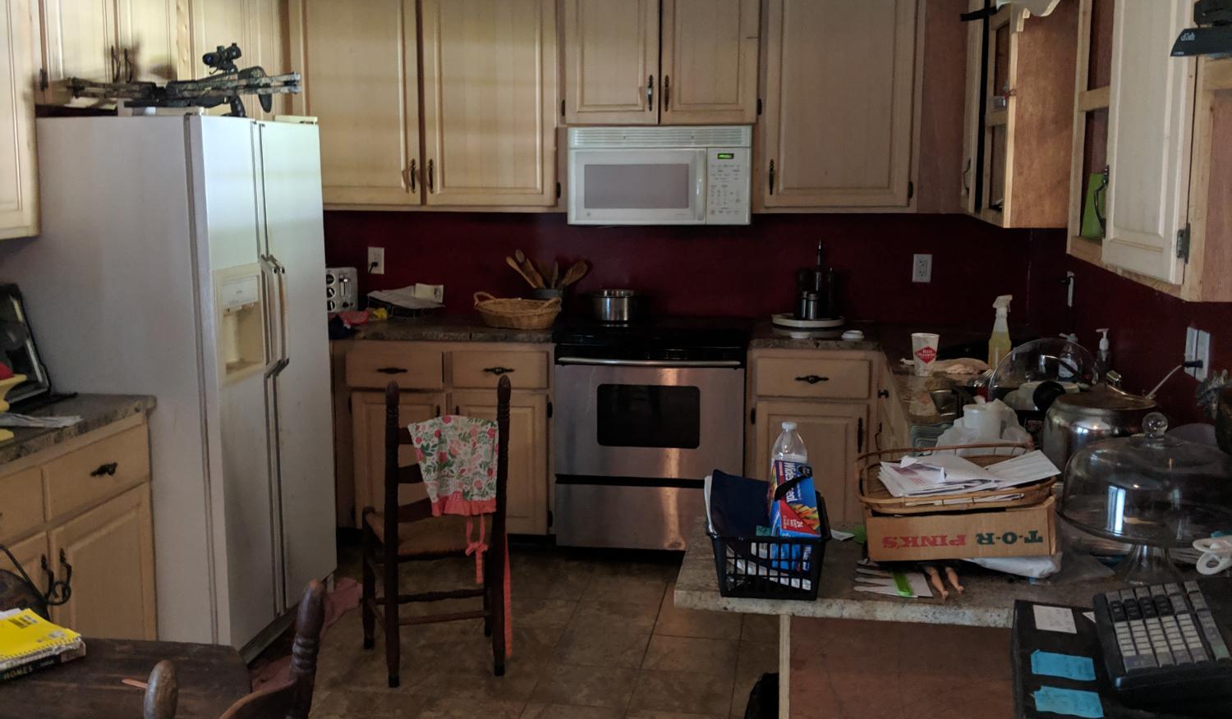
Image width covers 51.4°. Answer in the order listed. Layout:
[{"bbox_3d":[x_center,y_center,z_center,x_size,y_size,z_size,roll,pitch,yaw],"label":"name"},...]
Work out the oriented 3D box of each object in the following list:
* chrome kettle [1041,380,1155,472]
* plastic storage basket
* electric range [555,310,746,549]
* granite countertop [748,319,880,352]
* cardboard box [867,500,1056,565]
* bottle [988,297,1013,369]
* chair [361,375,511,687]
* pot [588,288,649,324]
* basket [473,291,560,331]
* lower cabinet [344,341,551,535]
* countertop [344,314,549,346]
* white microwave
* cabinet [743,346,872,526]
[{"bbox_3d":[1.021,0.175,2.715,0.245,0.198,0.245,1,9,8],"label":"chrome kettle"},{"bbox_3d":[0.250,0.307,2.124,0.190,0.108,0.288,1,9,5],"label":"plastic storage basket"},{"bbox_3d":[0.178,0.326,5.443,0.757,0.918,0.710,1,9,8],"label":"electric range"},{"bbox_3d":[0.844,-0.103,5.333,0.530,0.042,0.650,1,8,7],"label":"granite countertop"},{"bbox_3d":[0.631,0.271,2.390,0.315,0.092,0.360,-3,9,9],"label":"cardboard box"},{"bbox_3d":[1.254,-0.078,4.196,0.088,0.262,0.068,2,9,14],"label":"bottle"},{"bbox_3d":[-0.572,0.505,4.083,0.450,0.965,0.430,-3,9,-17],"label":"chair"},{"bbox_3d":[0.014,-0.226,5.428,0.250,0.120,0.220,1,10,9],"label":"pot"},{"bbox_3d":[-0.409,-0.208,5.312,0.375,0.135,0.280,1,10,9],"label":"basket"},{"bbox_3d":[-0.639,0.273,5.506,0.890,0.800,0.630,1,10,9],"label":"lower cabinet"},{"bbox_3d":[-0.631,-0.139,5.428,0.890,0.040,0.645,1,10,9],"label":"countertop"},{"bbox_3d":[0.204,-0.782,5.443,0.757,0.400,0.400,1,9,8],"label":"white microwave"},{"bbox_3d":[0.809,0.354,5.395,0.495,0.880,0.610,1,9,8],"label":"cabinet"}]

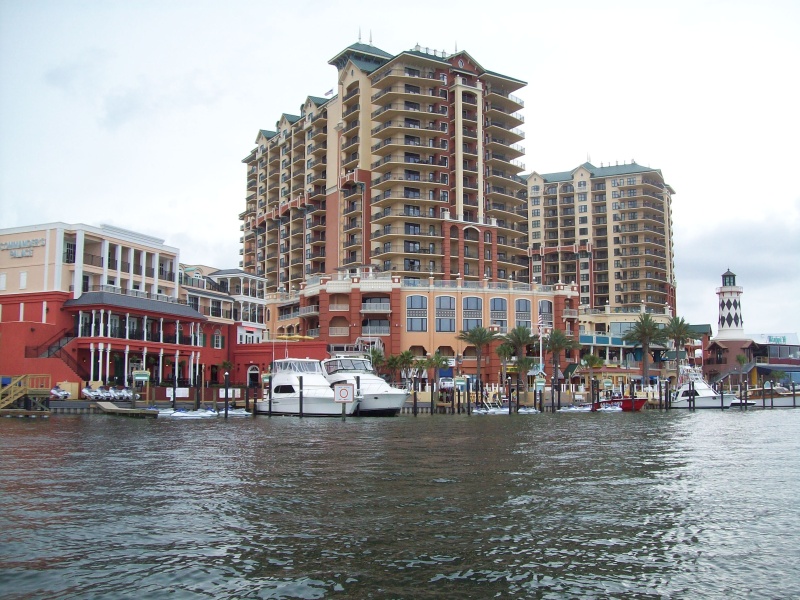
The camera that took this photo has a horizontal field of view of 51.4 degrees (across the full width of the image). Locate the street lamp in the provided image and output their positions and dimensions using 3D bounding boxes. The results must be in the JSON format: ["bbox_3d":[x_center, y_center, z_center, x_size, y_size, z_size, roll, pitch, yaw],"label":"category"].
[{"bbox_3d":[-14.669,7.998,70.548,0.320,3.940,0.320,0,-6,0],"label":"street lamp"}]

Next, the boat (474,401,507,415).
[{"bbox_3d":[9.381,11.021,85.301,2.300,1.400,3.800,2,-7,-17],"label":"boat"}]

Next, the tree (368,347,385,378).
[{"bbox_3d":[-2.872,8.304,101.695,2.100,5.240,2.100,0,-6,0],"label":"tree"}]

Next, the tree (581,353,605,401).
[{"bbox_3d":[24.202,9.421,104.606,2.900,5.640,2.900,0,-6,0],"label":"tree"}]

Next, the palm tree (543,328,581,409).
[{"bbox_3d":[20.336,7.821,104.764,4.700,8.350,4.700,0,-6,0],"label":"palm tree"}]

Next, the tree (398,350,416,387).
[{"bbox_3d":[0.787,8.525,100.682,2.300,4.830,2.300,0,-6,0],"label":"tree"}]

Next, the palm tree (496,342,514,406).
[{"bbox_3d":[12.260,8.238,96.689,2.100,6.600,2.100,0,-6,0],"label":"palm tree"}]

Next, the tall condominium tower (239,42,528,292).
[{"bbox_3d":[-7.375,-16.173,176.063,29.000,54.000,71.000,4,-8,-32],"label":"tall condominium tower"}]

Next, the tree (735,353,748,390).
[{"bbox_3d":[45.807,9.719,111.601,1.800,5.080,1.800,0,-6,0],"label":"tree"}]

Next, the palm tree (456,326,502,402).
[{"bbox_3d":[9.249,7.251,96.801,5.100,8.360,5.100,0,-6,0],"label":"palm tree"}]

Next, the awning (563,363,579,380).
[{"bbox_3d":[23.558,9.849,114.622,2.200,2.200,2.000,3,-7,-24],"label":"awning"}]

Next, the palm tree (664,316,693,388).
[{"bbox_3d":[38.528,7.431,114.897,4.600,10.350,4.600,0,-6,0],"label":"palm tree"}]

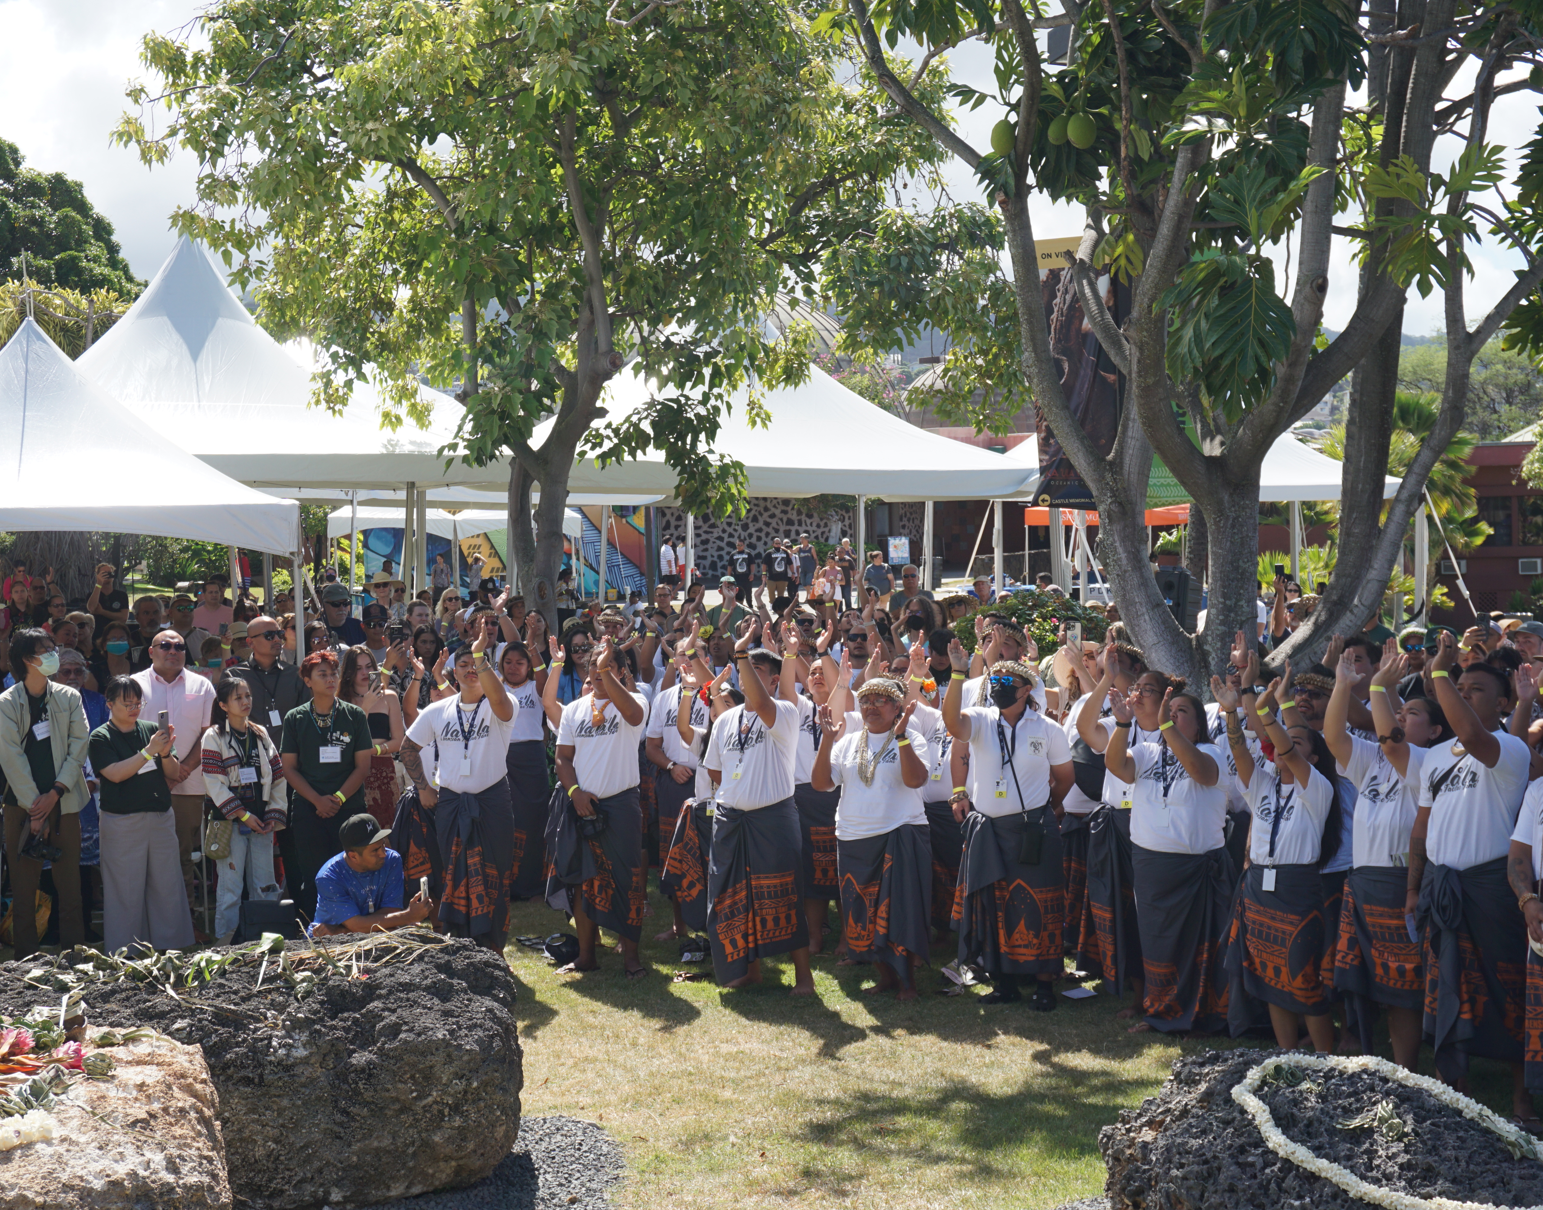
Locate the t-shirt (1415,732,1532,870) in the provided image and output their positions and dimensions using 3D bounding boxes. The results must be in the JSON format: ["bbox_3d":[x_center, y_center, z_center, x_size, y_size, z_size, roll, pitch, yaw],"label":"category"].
[{"bbox_3d":[2.848,0.793,9.400,0.310,0.580,0.500,-2,3,-44],"label":"t-shirt"}]

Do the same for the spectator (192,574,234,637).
[{"bbox_3d":[-5.168,0.607,21.500,0.500,1.740,0.320,0,0,-15],"label":"spectator"}]

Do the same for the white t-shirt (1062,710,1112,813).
[{"bbox_3d":[1.735,0.777,12.100,0.520,0.620,0.320,1,3,30],"label":"white t-shirt"}]

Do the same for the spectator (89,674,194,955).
[{"bbox_3d":[-3.419,1.159,12.550,0.500,1.560,0.440,-1,2,-38],"label":"spectator"}]

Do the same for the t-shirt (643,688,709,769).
[{"bbox_3d":[-0.512,0.709,13.400,0.460,0.500,0.290,0,0,8],"label":"t-shirt"}]

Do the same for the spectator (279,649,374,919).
[{"bbox_3d":[-2.435,1.076,12.700,0.510,1.670,0.350,0,0,-20],"label":"spectator"}]

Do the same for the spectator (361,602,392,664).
[{"bbox_3d":[-2.742,0.881,16.100,0.520,1.750,0.340,-1,2,-18],"label":"spectator"}]

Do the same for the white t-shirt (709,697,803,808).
[{"bbox_3d":[-0.076,0.768,11.900,0.480,0.580,0.320,1,2,18],"label":"white t-shirt"}]

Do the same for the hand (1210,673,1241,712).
[{"bbox_3d":[1.921,0.369,9.800,0.115,0.165,0.075,-12,5,-4],"label":"hand"}]

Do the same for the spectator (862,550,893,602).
[{"bbox_3d":[2.096,-0.253,46.000,0.580,1.650,0.400,0,2,-13],"label":"spectator"}]

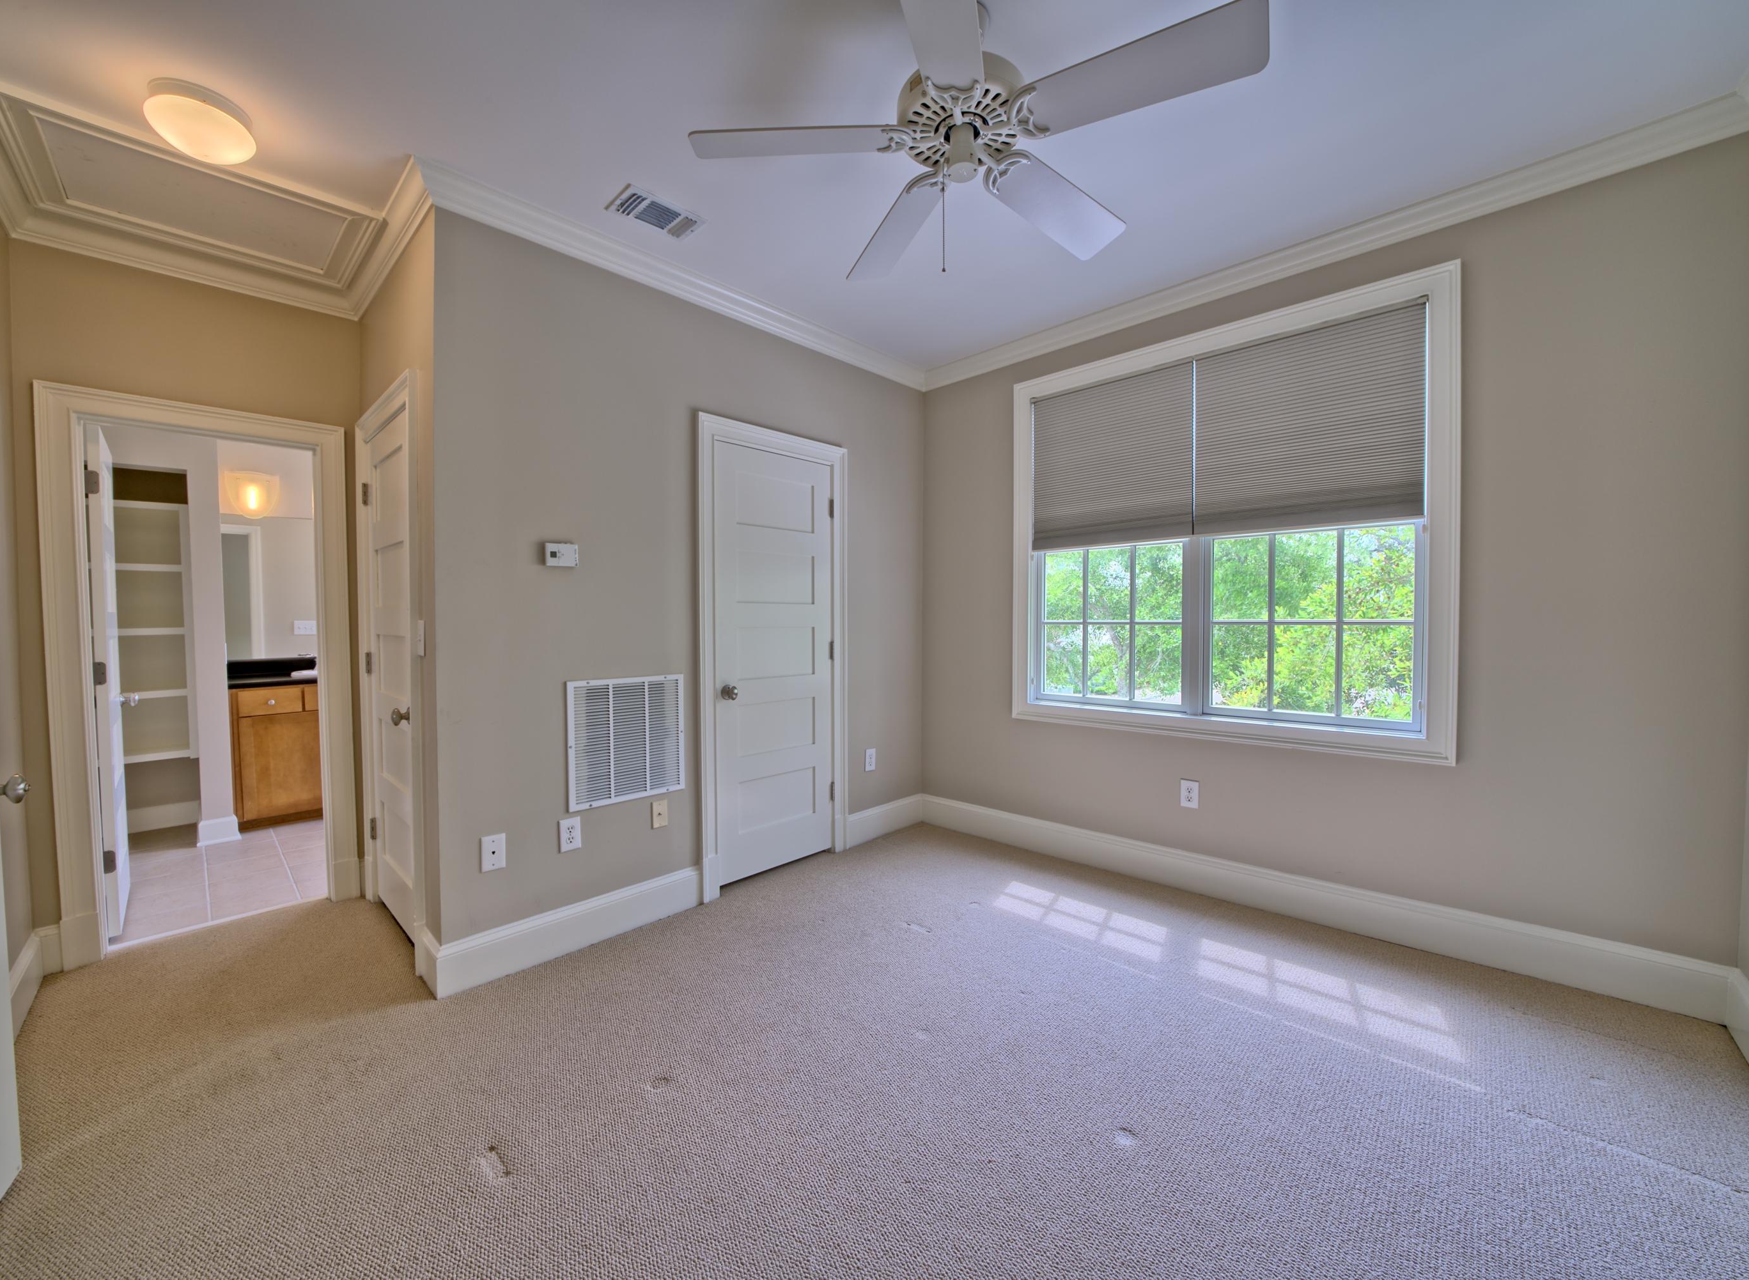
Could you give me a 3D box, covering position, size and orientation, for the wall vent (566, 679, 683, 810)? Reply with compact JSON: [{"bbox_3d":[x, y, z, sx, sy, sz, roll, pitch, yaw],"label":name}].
[{"bbox_3d":[-0.989,0.405,2.590,0.025,0.498,0.488,1,2,43],"label":"wall vent"}]

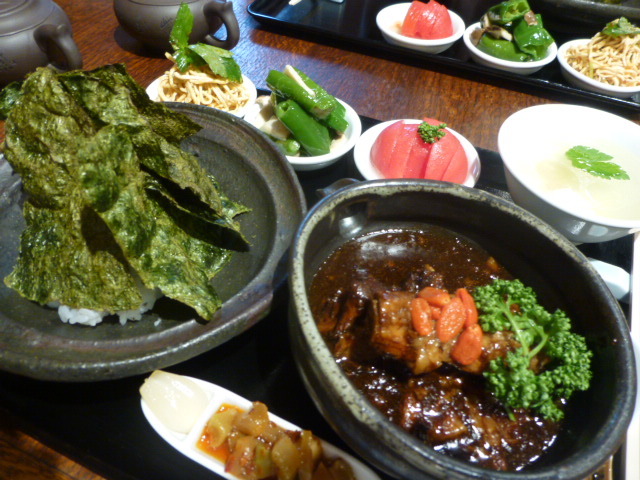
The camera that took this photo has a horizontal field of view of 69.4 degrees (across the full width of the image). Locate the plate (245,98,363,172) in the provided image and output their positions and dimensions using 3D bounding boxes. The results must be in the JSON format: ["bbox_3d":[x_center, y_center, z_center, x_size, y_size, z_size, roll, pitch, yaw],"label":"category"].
[{"bbox_3d":[-0.014,-0.081,0.368,0.092,0.027,0.092,2,50,-2],"label":"plate"}]

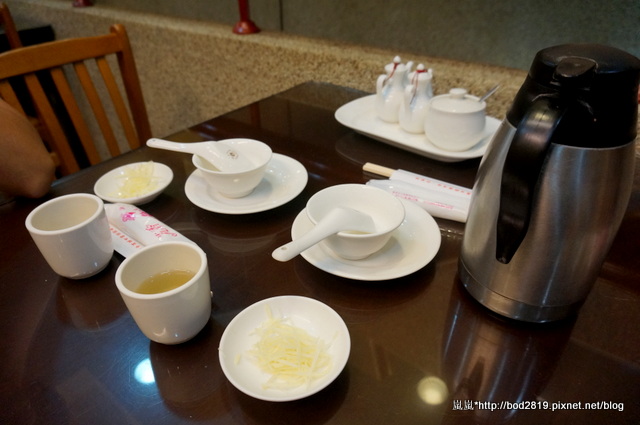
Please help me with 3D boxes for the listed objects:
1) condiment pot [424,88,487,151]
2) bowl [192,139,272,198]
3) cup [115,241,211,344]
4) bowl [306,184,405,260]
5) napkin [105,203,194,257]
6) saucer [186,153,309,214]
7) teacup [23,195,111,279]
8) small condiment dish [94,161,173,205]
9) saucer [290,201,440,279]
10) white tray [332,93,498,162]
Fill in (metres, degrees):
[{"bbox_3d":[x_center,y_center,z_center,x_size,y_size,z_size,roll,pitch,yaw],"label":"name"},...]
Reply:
[{"bbox_3d":[0.215,-0.150,0.680,0.093,0.090,0.093,-1,34,1],"label":"condiment pot"},{"bbox_3d":[-0.116,-0.054,0.579,0.104,0.054,0.104,-1,34,0],"label":"bowl"},{"bbox_3d":[-0.135,0.076,0.385,0.075,0.070,0.075,-1,34,1],"label":"cup"},{"bbox_3d":[0.038,0.018,0.466,0.104,0.054,0.104,-1,34,1],"label":"bowl"},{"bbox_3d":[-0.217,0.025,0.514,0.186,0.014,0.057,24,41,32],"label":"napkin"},{"bbox_3d":[-0.101,-0.038,0.599,0.170,0.020,0.170,-1,34,1],"label":"saucer"},{"bbox_3d":[-0.263,0.029,0.459,0.075,0.070,0.075,-1,34,0],"label":"teacup"},{"bbox_3d":[-0.258,-0.036,0.599,0.108,0.022,0.108,-1,34,0],"label":"small condiment dish"},{"bbox_3d":[0.052,0.028,0.496,0.170,0.020,0.170,-1,34,1],"label":"saucer"},{"bbox_3d":[0.171,-0.145,0.742,0.293,0.030,0.203,28,44,36],"label":"white tray"}]

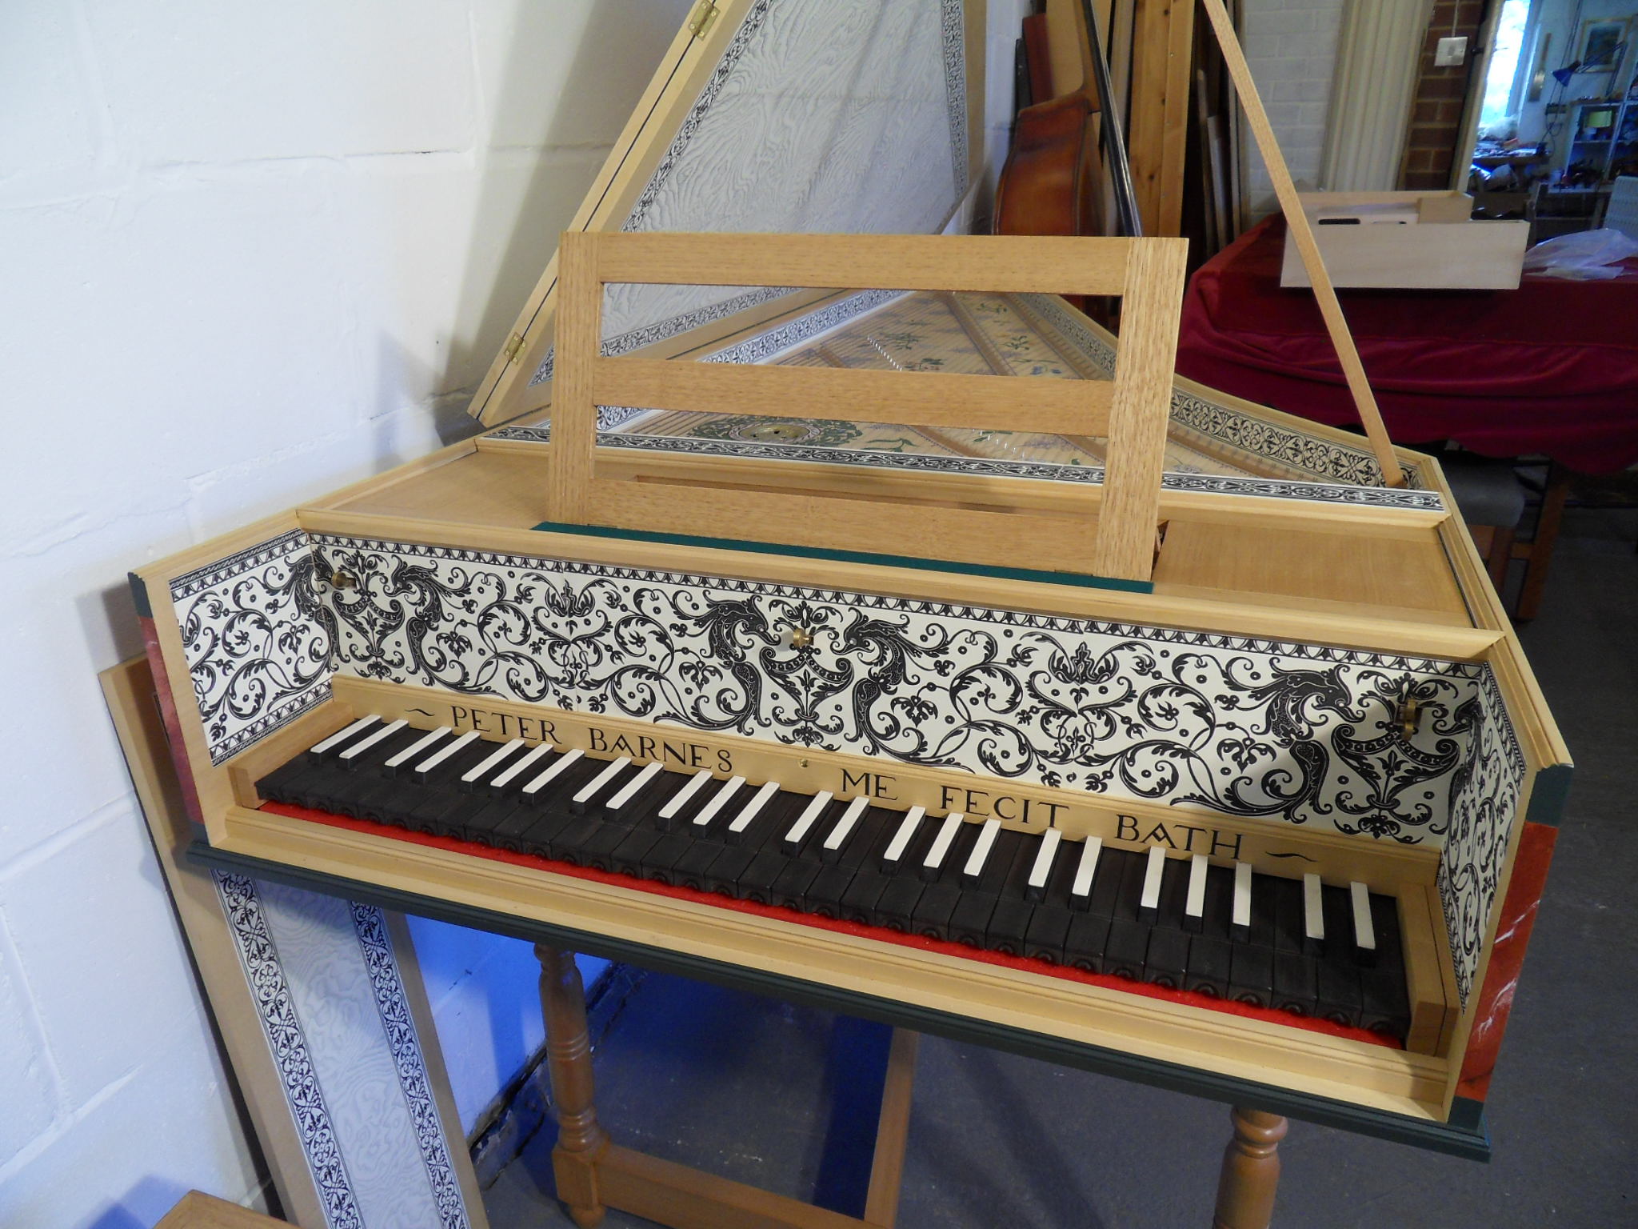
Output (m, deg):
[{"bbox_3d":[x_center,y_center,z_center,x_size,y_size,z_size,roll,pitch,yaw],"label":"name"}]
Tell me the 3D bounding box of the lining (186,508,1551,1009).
[{"bbox_3d":[-0.039,0.070,0.736,0.825,0.145,0.125,7,23,19],"label":"lining"}]

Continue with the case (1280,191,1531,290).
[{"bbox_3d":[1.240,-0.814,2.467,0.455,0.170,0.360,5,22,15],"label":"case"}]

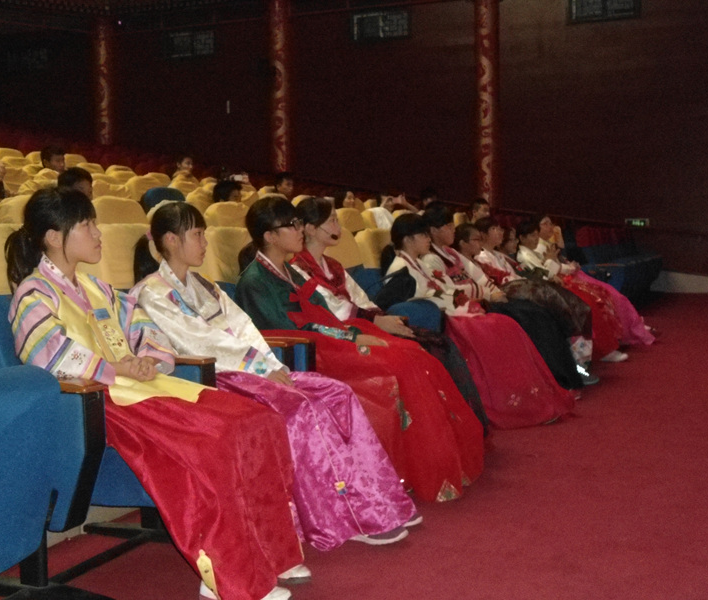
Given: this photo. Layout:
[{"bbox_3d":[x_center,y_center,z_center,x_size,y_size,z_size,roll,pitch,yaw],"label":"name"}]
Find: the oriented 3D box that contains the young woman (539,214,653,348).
[{"bbox_3d":[2.129,-0.149,9.271,0.980,1.180,0.540,1,4,22],"label":"young woman"}]

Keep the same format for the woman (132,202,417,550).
[{"bbox_3d":[-0.266,0.234,3.611,0.960,1.180,0.530,0,4,17],"label":"woman"}]

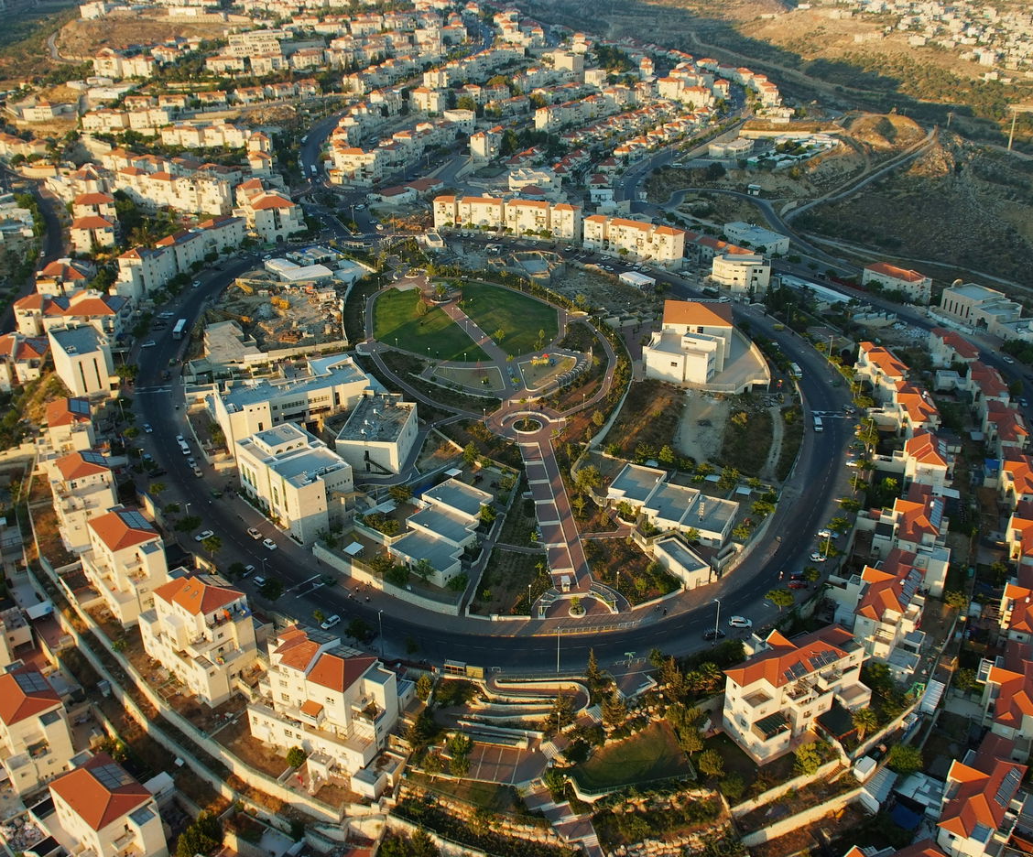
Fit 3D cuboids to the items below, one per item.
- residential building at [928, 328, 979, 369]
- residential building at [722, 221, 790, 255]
[{"bbox_3d":[152.490,-27.200,323.180,10.480,9.400,26.030,-1,25,-2],"label":"residential building"},{"bbox_3d":[111.990,-89.590,437.010,14.880,6.700,39.900,-9,26,-18],"label":"residential building"}]

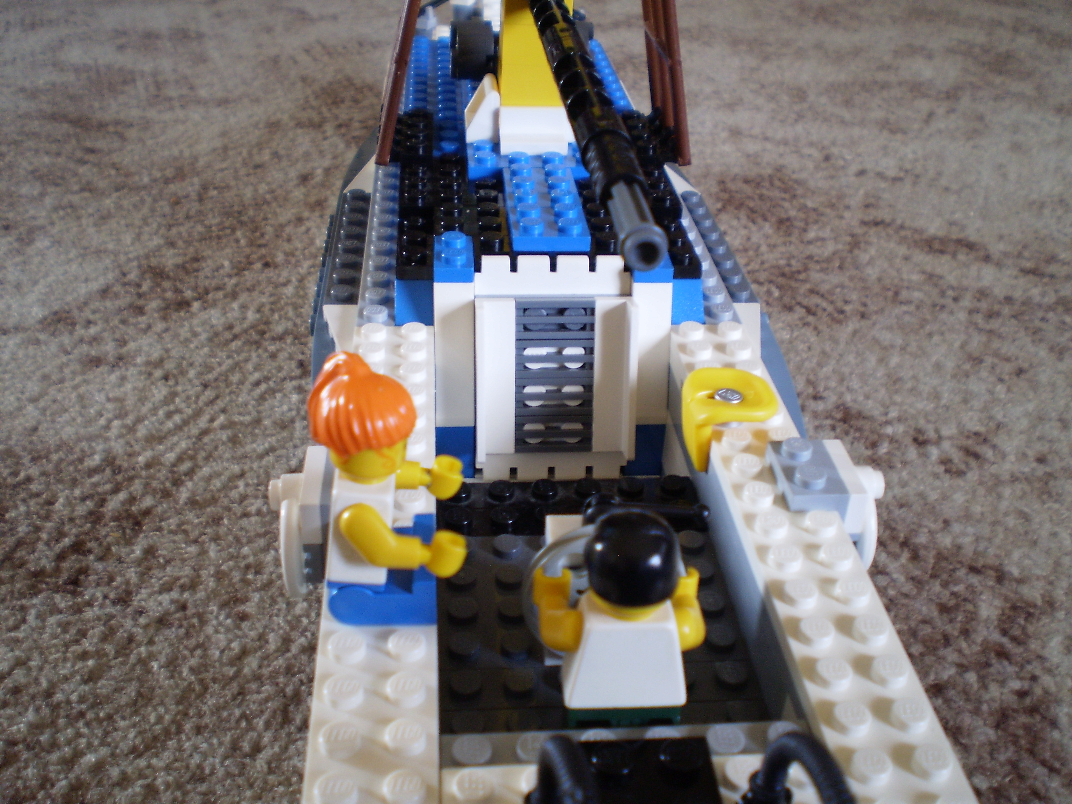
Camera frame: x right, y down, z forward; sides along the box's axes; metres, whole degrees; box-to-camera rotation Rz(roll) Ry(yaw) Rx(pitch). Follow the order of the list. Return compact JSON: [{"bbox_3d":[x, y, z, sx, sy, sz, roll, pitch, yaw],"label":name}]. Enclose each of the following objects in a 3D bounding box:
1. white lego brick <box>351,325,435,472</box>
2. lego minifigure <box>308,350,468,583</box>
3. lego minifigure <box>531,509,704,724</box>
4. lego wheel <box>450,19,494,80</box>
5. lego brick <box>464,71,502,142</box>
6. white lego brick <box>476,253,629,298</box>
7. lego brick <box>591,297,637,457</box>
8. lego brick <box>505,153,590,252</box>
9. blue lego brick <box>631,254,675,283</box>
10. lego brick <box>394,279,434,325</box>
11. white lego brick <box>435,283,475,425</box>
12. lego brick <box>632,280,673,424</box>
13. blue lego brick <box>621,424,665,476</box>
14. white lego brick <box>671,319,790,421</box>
[{"bbox_3d":[-0.026,0.003,0.202,0.016,0.011,0.057,0,32,-5],"label":"white lego brick"},{"bbox_3d":[-0.020,0.009,0.148,0.020,0.036,0.024,0,31,-5],"label":"lego minifigure"},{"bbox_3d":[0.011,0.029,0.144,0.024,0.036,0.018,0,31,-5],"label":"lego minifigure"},{"bbox_3d":[-0.015,-0.087,0.276,0.010,0.015,0.015,-1,32,-5],"label":"lego wheel"},{"bbox_3d":[-0.013,-0.073,0.278,0.008,0.013,0.016,0,32,-5],"label":"lego brick"},{"bbox_3d":[0.003,-0.027,0.225,0.032,0.008,0.007,0,22,-5],"label":"white lego brick"},{"bbox_3d":[0.016,-0.005,0.227,0.008,0.032,0.009,-1,15,-5],"label":"lego brick"},{"bbox_3d":[0.001,-0.045,0.248,0.016,0.005,0.048,0,31,-5],"label":"lego brick"},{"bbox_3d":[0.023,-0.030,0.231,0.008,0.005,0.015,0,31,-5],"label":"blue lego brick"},{"bbox_3d":[-0.025,-0.023,0.228,0.008,0.010,0.013,0,32,-5],"label":"lego brick"},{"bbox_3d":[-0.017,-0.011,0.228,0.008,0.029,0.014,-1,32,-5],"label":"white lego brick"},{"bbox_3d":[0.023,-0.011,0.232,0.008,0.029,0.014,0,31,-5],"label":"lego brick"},{"bbox_3d":[0.022,0.007,0.241,0.008,0.013,0.012,-1,32,-5],"label":"blue lego brick"},{"bbox_3d":[0.036,-0.005,0.217,0.016,0.007,0.035,0,31,-5],"label":"white lego brick"}]

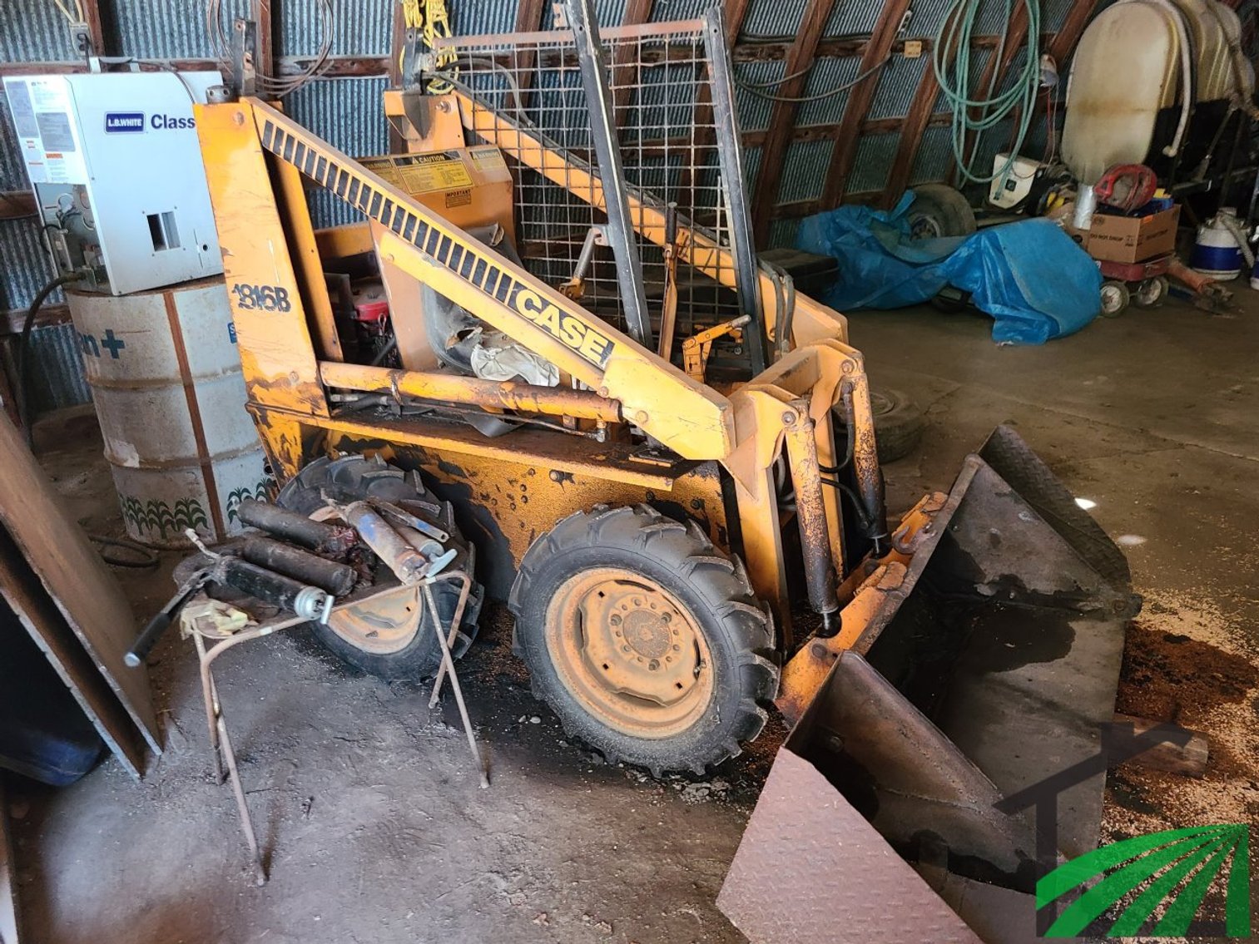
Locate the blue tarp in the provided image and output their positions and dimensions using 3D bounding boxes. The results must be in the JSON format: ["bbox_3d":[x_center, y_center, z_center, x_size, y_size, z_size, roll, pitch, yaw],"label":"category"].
[{"bbox_3d":[1.999,-1.346,6.086,1.820,0.680,1.300,8,24,26],"label":"blue tarp"}]

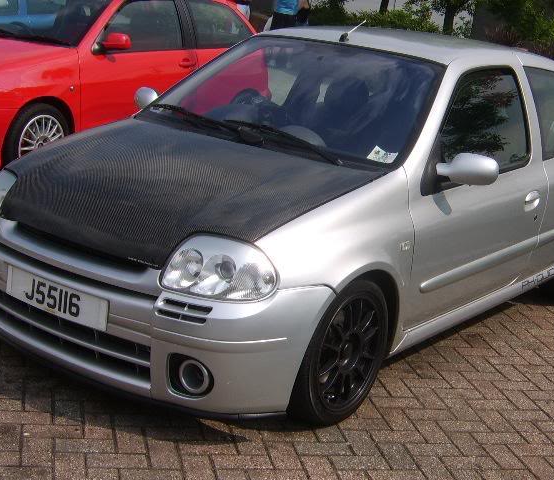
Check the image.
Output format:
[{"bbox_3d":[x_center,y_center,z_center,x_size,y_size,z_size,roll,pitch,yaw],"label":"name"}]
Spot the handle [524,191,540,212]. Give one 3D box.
[{"bbox_3d":[1.234,-0.192,4.151,0.050,0.100,0.170,15,17,35],"label":"handle"}]

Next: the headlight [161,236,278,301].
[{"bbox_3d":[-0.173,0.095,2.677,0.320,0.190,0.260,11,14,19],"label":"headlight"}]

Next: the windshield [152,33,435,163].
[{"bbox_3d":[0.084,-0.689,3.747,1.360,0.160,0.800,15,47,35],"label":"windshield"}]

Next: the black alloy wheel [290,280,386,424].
[{"bbox_3d":[0.192,0.395,3.152,0.200,0.575,0.575,14,16,32],"label":"black alloy wheel"}]

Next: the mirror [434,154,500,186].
[{"bbox_3d":[0.741,-0.273,3.289,0.225,0.140,0.140,15,17,35],"label":"mirror"}]

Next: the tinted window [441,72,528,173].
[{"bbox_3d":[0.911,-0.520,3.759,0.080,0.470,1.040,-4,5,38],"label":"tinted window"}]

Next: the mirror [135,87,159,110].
[{"bbox_3d":[-0.637,-0.695,4.271,0.225,0.140,0.140,15,17,35],"label":"mirror"}]

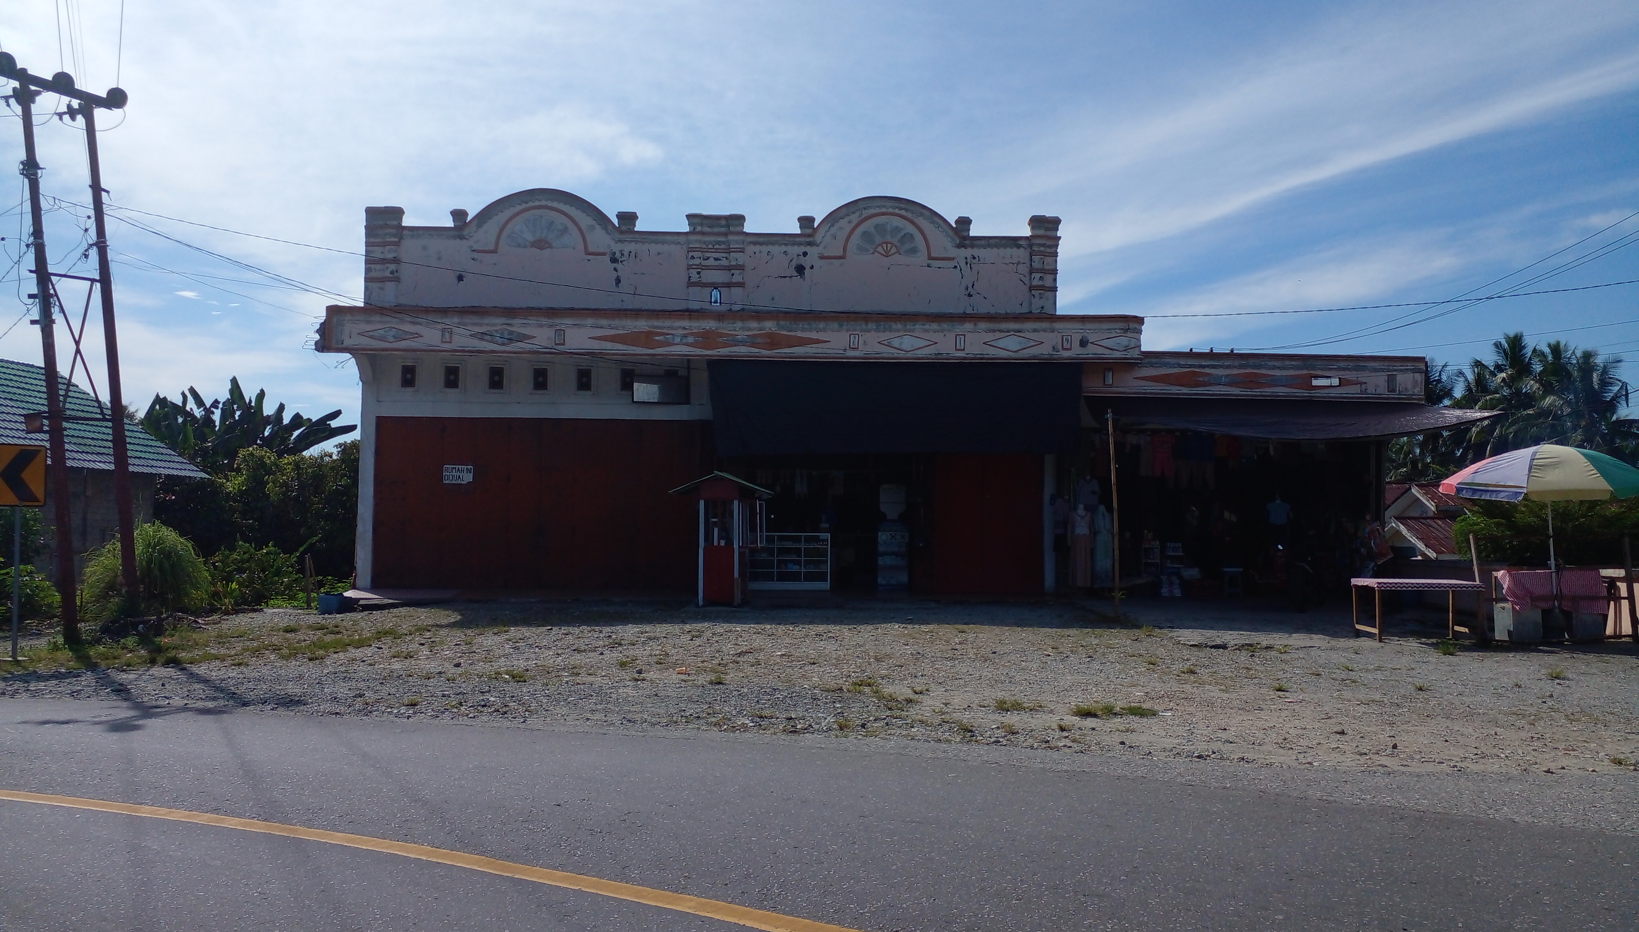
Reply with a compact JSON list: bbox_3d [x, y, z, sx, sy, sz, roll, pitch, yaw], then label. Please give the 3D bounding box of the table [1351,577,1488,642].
[{"bbox_3d":[7.291,1.740,15.600,1.282,0.735,0.800,1,-3,-1],"label":"table"}]

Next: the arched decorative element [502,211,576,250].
[{"bbox_3d":[-4.856,-4.050,22.100,1.201,0.653,0.100,1,-3,-1],"label":"arched decorative element"}]

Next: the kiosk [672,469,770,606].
[{"bbox_3d":[-1.568,1.173,20.700,1.455,2.087,1.400,0,-3,2],"label":"kiosk"}]

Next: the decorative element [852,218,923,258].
[{"bbox_3d":[1.172,-3.975,22.300,1.241,0.659,0.100,1,-3,-1],"label":"decorative element"}]

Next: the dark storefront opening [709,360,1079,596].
[{"bbox_3d":[1.242,0.224,21.700,6.118,3.850,1.000,1,-3,-1],"label":"dark storefront opening"}]

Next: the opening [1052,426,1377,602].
[{"bbox_3d":[6.814,0.832,22.300,5.338,2.940,1.000,1,-3,-1],"label":"opening"}]

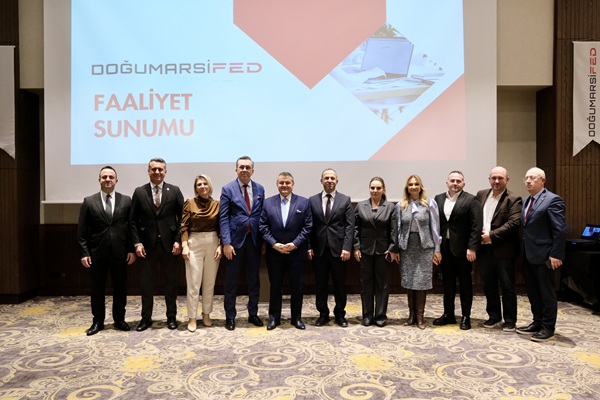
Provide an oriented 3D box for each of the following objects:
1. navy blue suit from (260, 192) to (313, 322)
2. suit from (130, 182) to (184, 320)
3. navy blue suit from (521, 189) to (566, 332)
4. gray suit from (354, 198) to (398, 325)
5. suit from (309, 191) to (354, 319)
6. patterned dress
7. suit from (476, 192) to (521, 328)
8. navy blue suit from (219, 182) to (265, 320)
[{"bbox_3d":[-0.154,0.645,5.405,0.581,1.458,0.360,0,1,-1],"label":"navy blue suit"},{"bbox_3d":[-1.590,0.574,5.365,0.575,1.535,0.330,0,1,-13],"label":"suit"},{"bbox_3d":[2.520,0.627,4.994,0.330,1.492,0.470,-1,1,-40],"label":"navy blue suit"},{"bbox_3d":[0.866,0.698,5.474,0.492,1.431,0.300,0,1,10],"label":"gray suit"},{"bbox_3d":[0.355,0.620,5.480,0.521,1.455,0.310,0,1,5],"label":"suit"},{"bbox_3d":[1.325,0.509,5.402,0.478,1.008,0.300,0,1,13],"label":"patterned dress"},{"bbox_3d":[2.204,0.625,5.331,0.560,1.504,0.360,1,1,38],"label":"suit"},{"bbox_3d":[-0.658,0.543,5.391,0.512,1.565,0.330,-1,1,-14],"label":"navy blue suit"}]

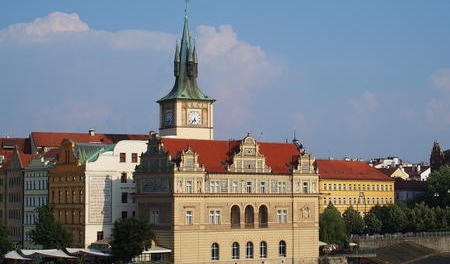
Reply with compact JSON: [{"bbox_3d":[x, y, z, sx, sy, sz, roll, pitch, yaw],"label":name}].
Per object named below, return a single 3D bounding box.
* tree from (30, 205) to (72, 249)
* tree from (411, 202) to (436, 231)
[{"bbox_3d":[-26.870,15.690,140.242,6.400,8.710,6.400,0,-4,0],"label":"tree"},{"bbox_3d":[42.515,18.596,194.171,5.600,7.530,5.600,0,-4,0],"label":"tree"}]

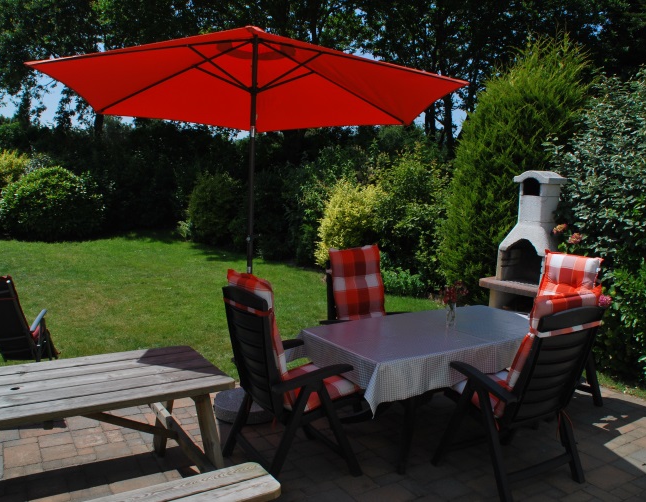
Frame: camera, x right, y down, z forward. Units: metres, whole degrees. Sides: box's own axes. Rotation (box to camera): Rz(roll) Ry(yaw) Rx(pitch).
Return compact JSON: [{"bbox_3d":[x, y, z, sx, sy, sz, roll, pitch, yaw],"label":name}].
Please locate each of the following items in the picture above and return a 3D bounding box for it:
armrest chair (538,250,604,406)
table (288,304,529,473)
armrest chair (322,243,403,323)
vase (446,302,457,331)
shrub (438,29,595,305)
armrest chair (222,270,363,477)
[{"bbox_3d":[1.886,0.634,4.604,0.720,1.180,0.630,-2,7,-31],"label":"armrest chair"},{"bbox_3d":[0.798,0.891,3.932,1.800,0.740,0.960,-2,7,-32],"label":"table"},{"bbox_3d":[0.385,0.616,4.483,0.630,1.150,0.710,-1,7,-27],"label":"armrest chair"},{"bbox_3d":[0.891,0.446,3.883,0.068,0.180,0.068,-2,7,-32],"label":"vase"},{"bbox_3d":[2.641,-0.994,7.731,2.050,3.830,2.000,4,6,18],"label":"shrub"},{"bbox_3d":[-0.191,0.728,3.317,0.710,1.130,0.630,-2,7,-30],"label":"armrest chair"}]

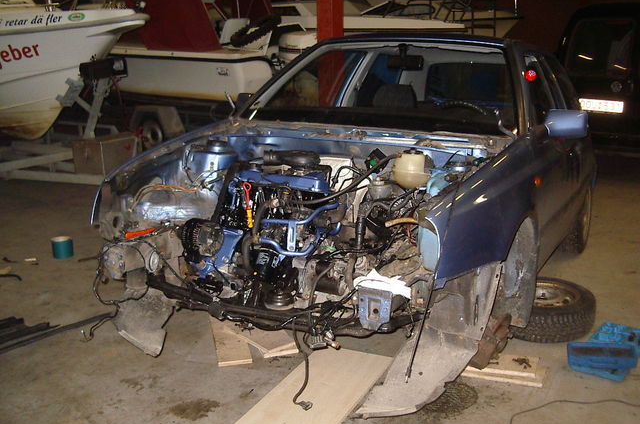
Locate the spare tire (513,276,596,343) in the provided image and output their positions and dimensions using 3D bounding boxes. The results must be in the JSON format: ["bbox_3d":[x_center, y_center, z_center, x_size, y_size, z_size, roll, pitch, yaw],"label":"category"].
[{"bbox_3d":[1.191,0.501,3.772,0.570,0.180,0.570,0,14,0],"label":"spare tire"}]

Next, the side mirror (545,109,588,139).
[{"bbox_3d":[1.147,-0.411,3.262,0.205,0.130,0.100,7,11,26],"label":"side mirror"}]

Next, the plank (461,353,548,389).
[{"bbox_3d":[0.795,0.710,3.216,0.440,0.045,0.165,5,15,20],"label":"plank"}]

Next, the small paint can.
[{"bbox_3d":[-1.810,0.244,4.944,0.155,0.125,0.155,0,14,0],"label":"small paint can"}]

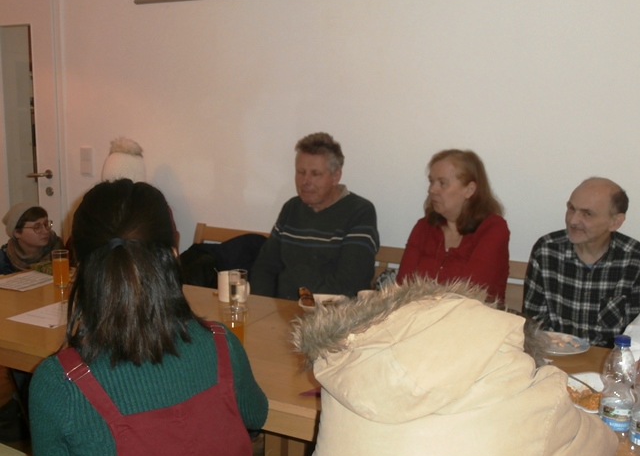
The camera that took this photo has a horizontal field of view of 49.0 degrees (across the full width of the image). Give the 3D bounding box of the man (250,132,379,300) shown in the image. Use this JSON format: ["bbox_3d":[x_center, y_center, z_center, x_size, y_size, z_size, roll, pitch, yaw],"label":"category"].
[{"bbox_3d":[-0.063,0.308,2.683,0.540,1.316,0.670,7,11,27],"label":"man"}]

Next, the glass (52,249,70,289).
[{"bbox_3d":[-0.961,0.155,2.607,0.064,0.130,0.064,7,11,27],"label":"glass"}]

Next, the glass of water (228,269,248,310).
[{"bbox_3d":[-0.278,0.210,2.395,0.063,0.126,0.063,1,10,0],"label":"glass of water"}]

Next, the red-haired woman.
[{"bbox_3d":[0.417,0.381,2.447,0.460,1.275,0.650,7,11,27],"label":"red-haired woman"}]

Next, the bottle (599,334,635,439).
[{"bbox_3d":[0.634,0.341,1.469,0.069,0.227,0.069,7,11,27],"label":"bottle"}]

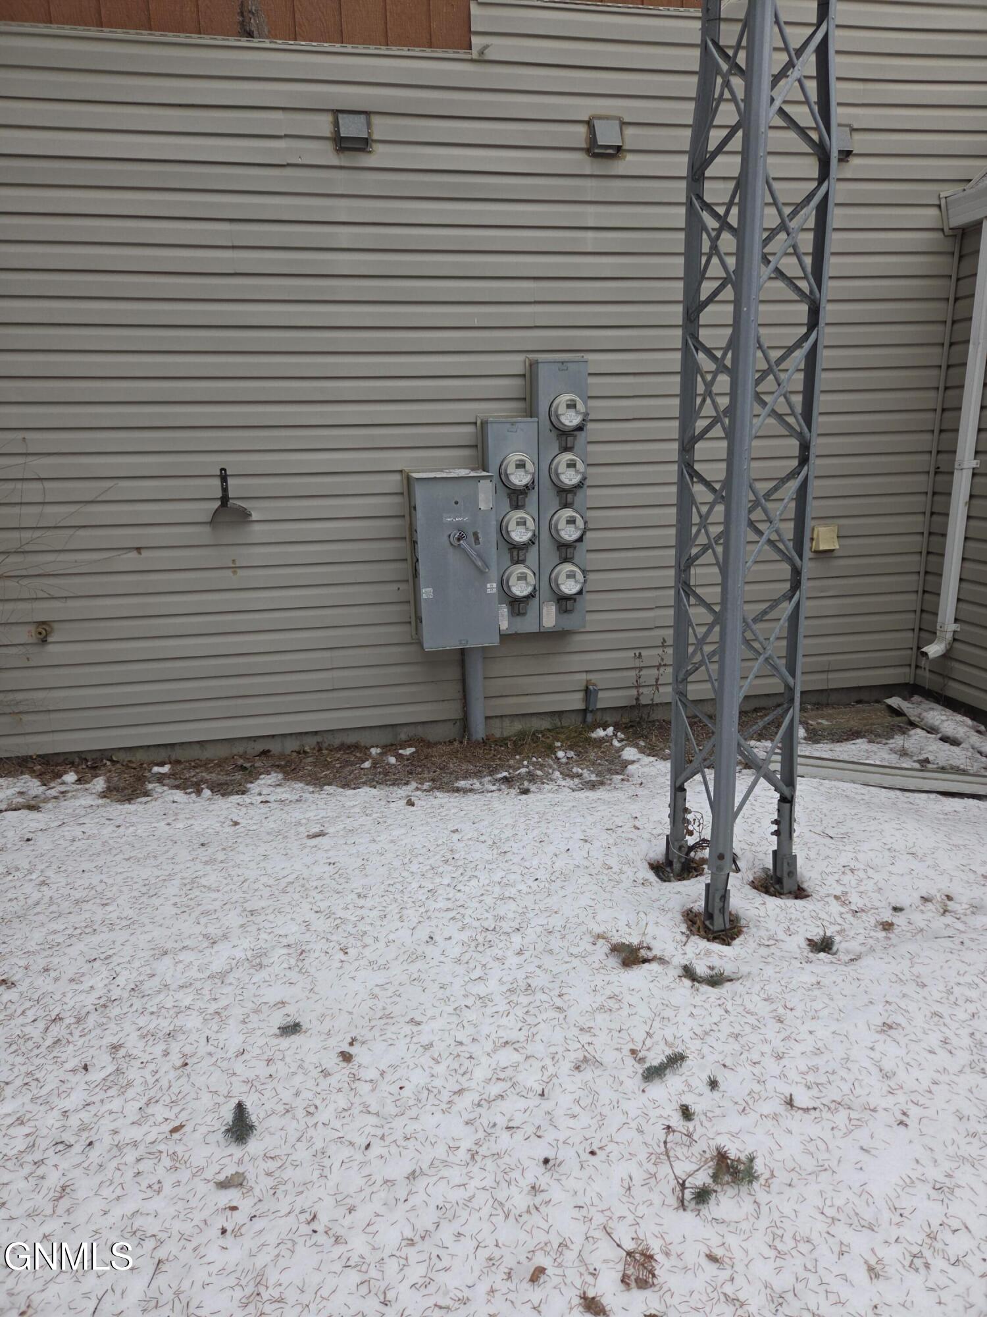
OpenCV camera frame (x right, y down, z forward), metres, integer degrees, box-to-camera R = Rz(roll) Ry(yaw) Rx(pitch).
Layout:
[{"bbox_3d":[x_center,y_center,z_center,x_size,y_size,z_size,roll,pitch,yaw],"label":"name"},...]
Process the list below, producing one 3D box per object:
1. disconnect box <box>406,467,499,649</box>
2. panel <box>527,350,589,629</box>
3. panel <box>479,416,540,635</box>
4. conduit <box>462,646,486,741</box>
[{"bbox_3d":[-0.202,-0.500,4.436,0.381,0.828,0.380,-4,14,-10],"label":"disconnect box"},{"bbox_3d":[0.350,-0.816,4.511,0.250,1.346,0.293,-4,14,-10],"label":"panel"},{"bbox_3d":[0.102,-0.663,4.501,0.250,1.074,0.293,-4,14,-10],"label":"panel"},{"bbox_3d":[-0.098,0.162,4.721,0.098,0.585,0.098,-4,14,-10],"label":"conduit"}]

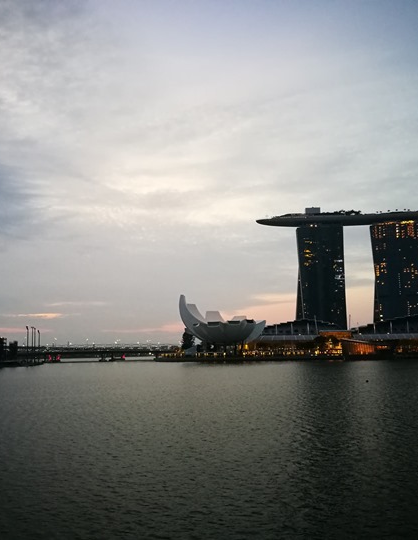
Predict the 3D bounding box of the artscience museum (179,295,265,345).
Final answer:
[{"bbox_3d":[13.380,54.200,554.050,84.000,57.000,78.000,-1,-8,2],"label":"artscience museum"}]

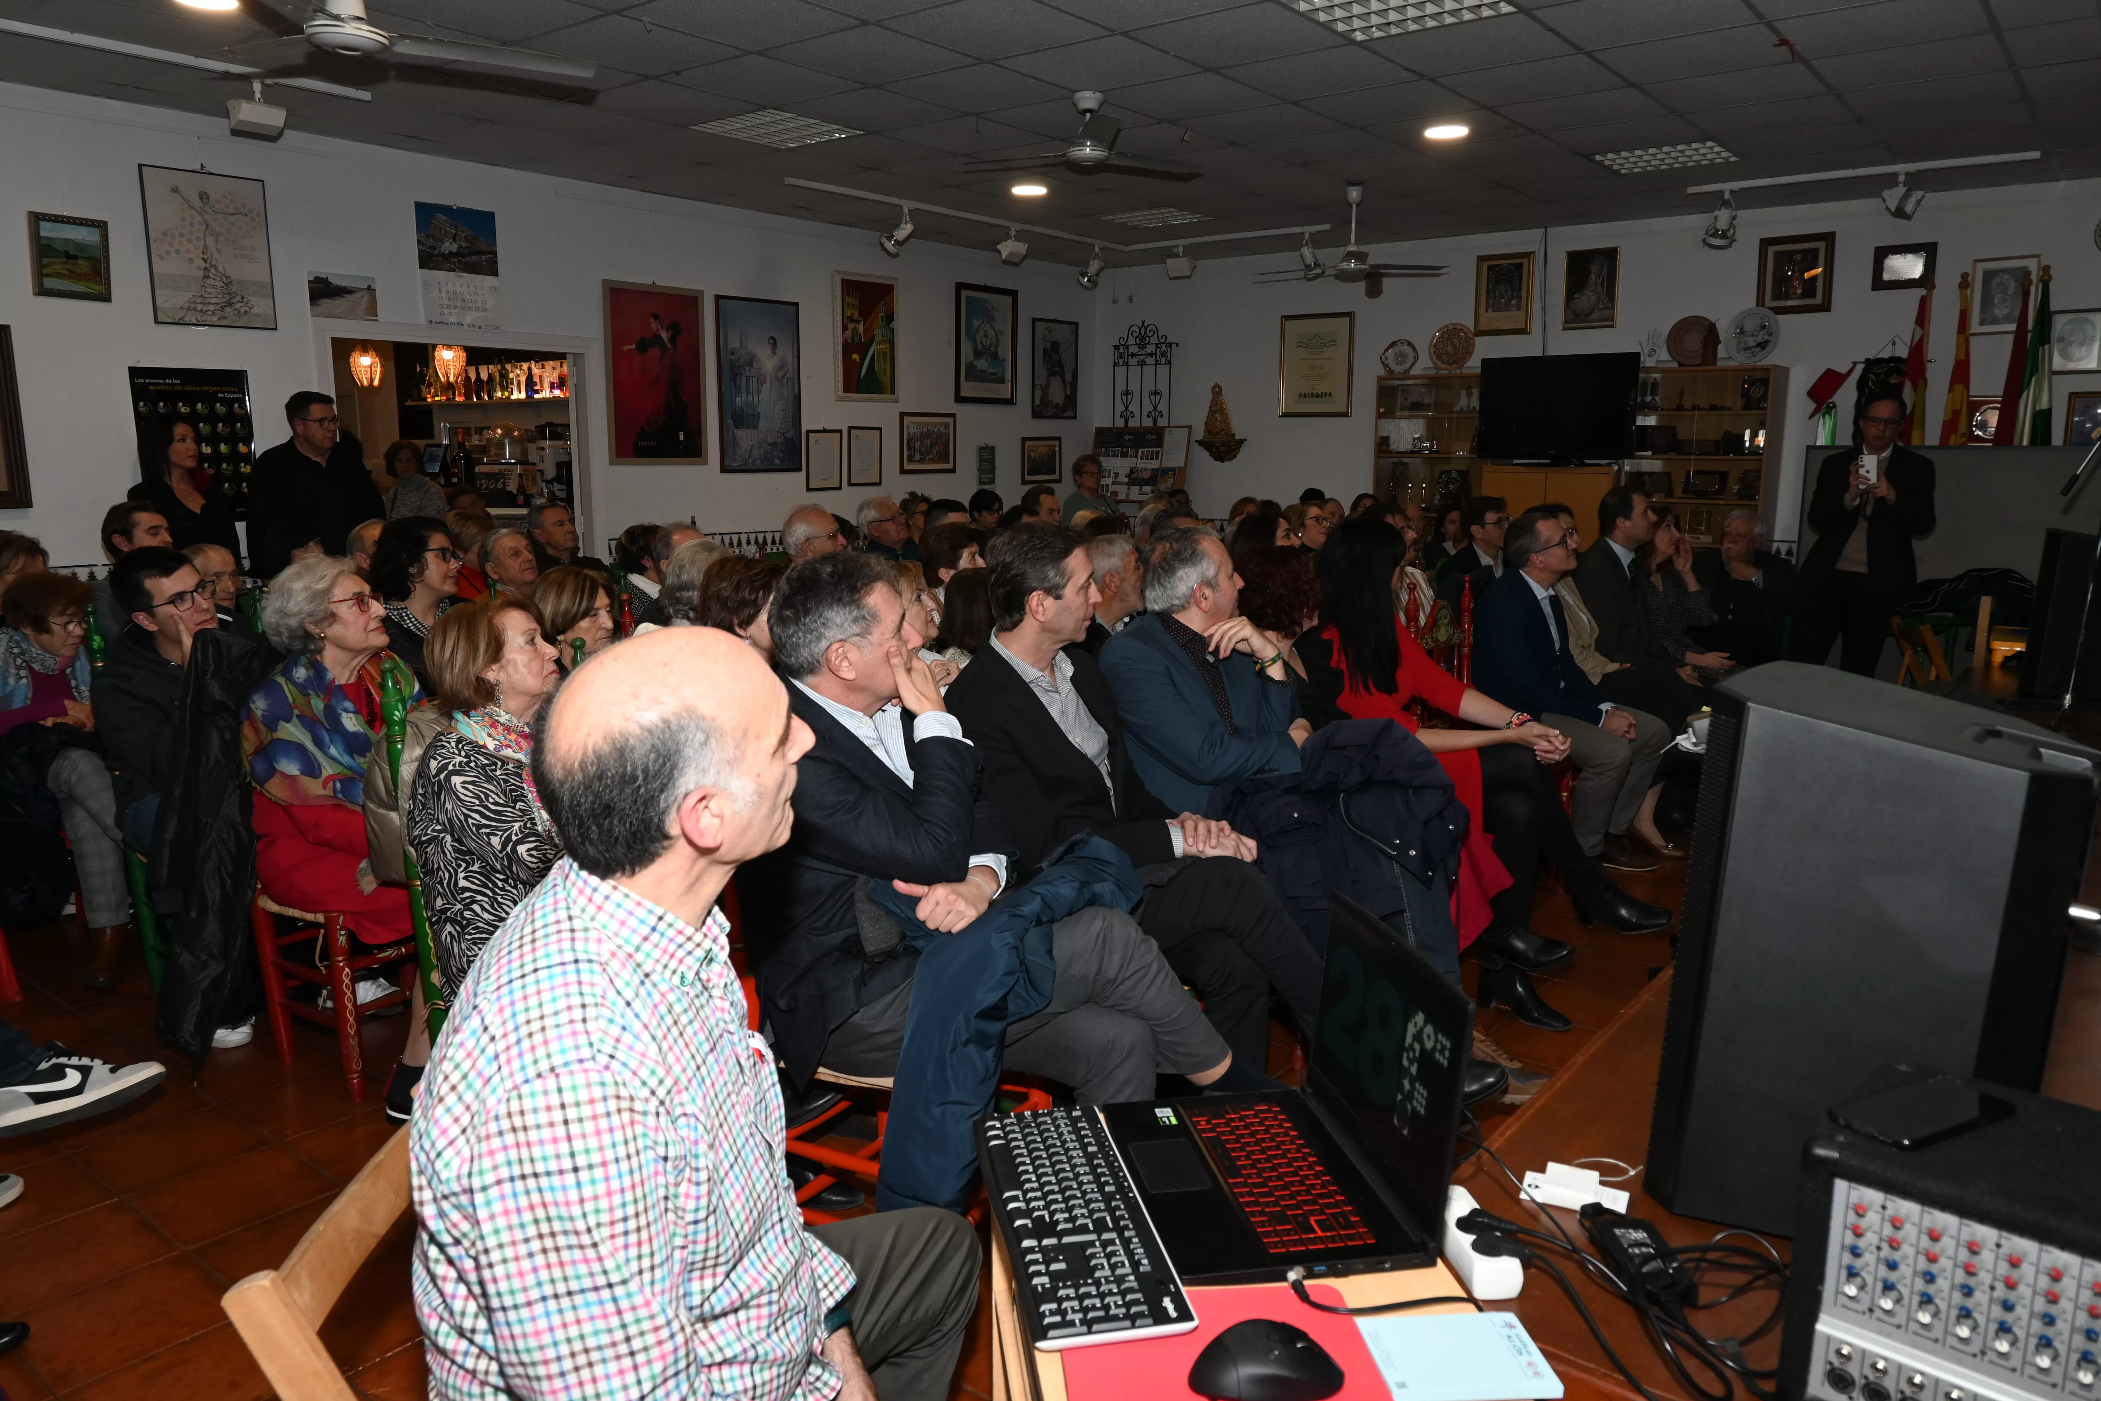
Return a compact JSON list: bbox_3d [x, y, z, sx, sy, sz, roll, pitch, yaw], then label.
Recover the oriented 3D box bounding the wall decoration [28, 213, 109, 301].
[{"bbox_3d":[-4.050,-1.836,5.805,0.030,0.336,0.290,8,13,38],"label":"wall decoration"}]

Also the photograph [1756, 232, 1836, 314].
[{"bbox_3d":[4.320,-2.465,8.117,0.395,0.440,0.030,8,13,38],"label":"photograph"}]

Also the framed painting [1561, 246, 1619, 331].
[{"bbox_3d":[3.411,-2.590,8.836,0.332,0.486,0.030,8,13,38],"label":"framed painting"}]

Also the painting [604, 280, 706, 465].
[{"bbox_3d":[-2.272,-1.875,8.102,0.030,1.010,0.690,8,13,38],"label":"painting"}]

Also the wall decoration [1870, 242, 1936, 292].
[{"bbox_3d":[4.750,-2.411,7.791,0.308,0.235,0.030,8,13,38],"label":"wall decoration"}]

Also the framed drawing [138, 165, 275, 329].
[{"bbox_3d":[-3.735,-1.998,6.229,0.025,0.658,0.506,8,13,38],"label":"framed drawing"}]

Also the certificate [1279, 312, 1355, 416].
[{"bbox_3d":[1.910,-2.416,10.090,0.593,0.719,0.030,8,13,38],"label":"certificate"}]

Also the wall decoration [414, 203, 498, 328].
[{"bbox_3d":[-2.991,-2.198,7.101,0.012,0.578,0.425,8,13,38],"label":"wall decoration"}]

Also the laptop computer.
[{"bbox_3d":[0.238,0.407,1.539,0.288,0.284,0.360,-2,10,-11],"label":"laptop computer"}]

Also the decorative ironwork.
[{"bbox_3d":[0.726,-2.562,11.018,0.615,0.822,0.040,8,13,38],"label":"decorative ironwork"}]

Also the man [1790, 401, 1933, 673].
[{"bbox_3d":[3.451,-0.390,5.971,0.540,1.770,0.400,8,13,38],"label":"man"}]

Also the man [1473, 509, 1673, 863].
[{"bbox_3d":[1.901,-0.022,5.150,0.760,1.310,0.550,6,11,27],"label":"man"}]

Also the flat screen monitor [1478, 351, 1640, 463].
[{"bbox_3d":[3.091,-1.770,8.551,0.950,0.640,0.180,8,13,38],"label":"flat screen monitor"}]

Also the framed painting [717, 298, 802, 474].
[{"bbox_3d":[-1.799,-1.944,8.688,0.030,1.050,0.655,8,13,38],"label":"framed painting"}]

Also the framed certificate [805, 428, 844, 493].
[{"bbox_3d":[-1.479,-1.567,9.166,0.022,0.391,0.312,8,13,38],"label":"framed certificate"}]

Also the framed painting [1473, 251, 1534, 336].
[{"bbox_3d":[2.973,-2.661,9.187,0.390,0.516,0.030,8,13,38],"label":"framed painting"}]

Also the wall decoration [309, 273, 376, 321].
[{"bbox_3d":[-3.365,-1.923,6.676,0.012,0.203,0.330,8,13,38],"label":"wall decoration"}]

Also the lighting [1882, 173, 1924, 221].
[{"bbox_3d":[4.241,-2.507,6.966,0.210,0.230,0.180,-8,13,-39],"label":"lighting"}]

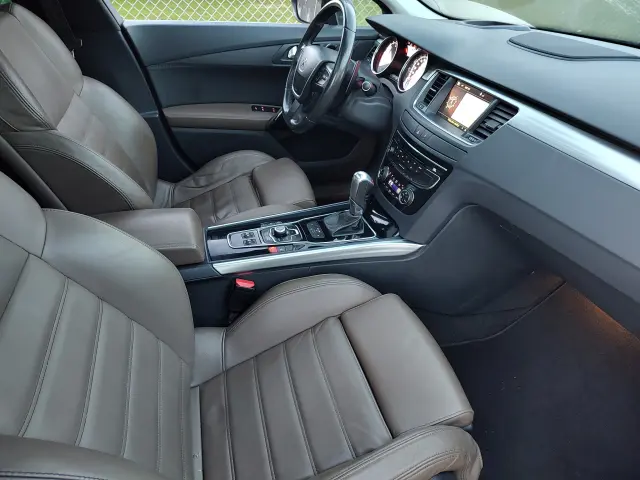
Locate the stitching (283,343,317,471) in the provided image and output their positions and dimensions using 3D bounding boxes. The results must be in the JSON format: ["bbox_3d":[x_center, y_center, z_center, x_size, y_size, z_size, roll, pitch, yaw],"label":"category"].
[{"bbox_3d":[-0.038,0.271,0.715,0.013,0.014,0.252,-24,39,-3],"label":"stitching"}]

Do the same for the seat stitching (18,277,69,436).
[{"bbox_3d":[-0.323,0.123,0.506,0.013,0.013,0.245,-39,38,10],"label":"seat stitching"}]

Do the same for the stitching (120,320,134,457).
[{"bbox_3d":[-0.317,0.232,0.706,0.012,0.014,0.268,-30,38,4],"label":"stitching"}]

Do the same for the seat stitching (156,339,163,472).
[{"bbox_3d":[-0.285,0.280,0.759,0.012,0.014,0.276,-30,38,4],"label":"seat stitching"}]

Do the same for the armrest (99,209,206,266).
[{"bbox_3d":[-0.401,-0.001,0.891,0.300,0.056,0.165,-6,36,-16],"label":"armrest"}]

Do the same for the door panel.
[{"bbox_3d":[-0.154,-0.446,1.566,0.920,0.640,0.120,-7,36,-15],"label":"door panel"}]

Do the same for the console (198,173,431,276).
[{"bbox_3d":[-0.039,-0.067,0.969,0.485,0.160,0.220,-9,37,-14],"label":"console"}]

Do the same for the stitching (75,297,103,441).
[{"bbox_3d":[-0.348,0.184,0.650,0.012,0.014,0.277,-30,38,4],"label":"stitching"}]

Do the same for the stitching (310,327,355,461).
[{"bbox_3d":[0.017,0.243,0.715,0.013,0.014,0.255,-24,39,-3],"label":"stitching"}]

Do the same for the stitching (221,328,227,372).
[{"bbox_3d":[-0.212,0.241,0.934,0.012,0.012,0.090,0,61,-10],"label":"stitching"}]

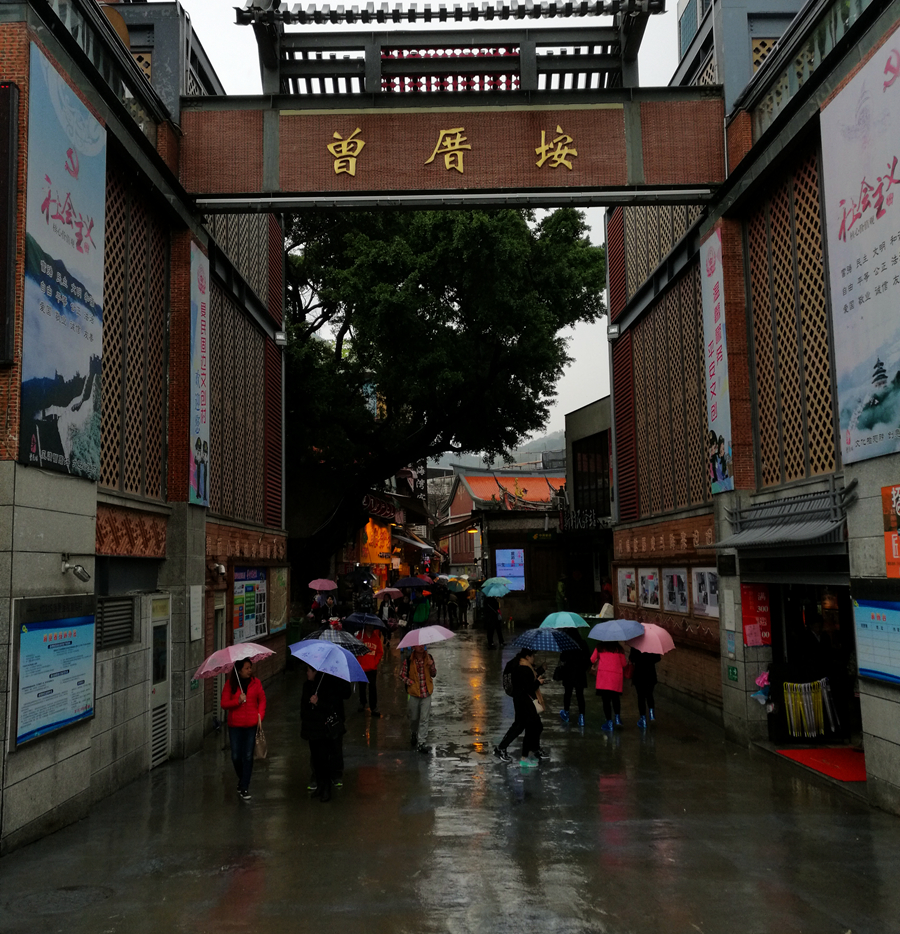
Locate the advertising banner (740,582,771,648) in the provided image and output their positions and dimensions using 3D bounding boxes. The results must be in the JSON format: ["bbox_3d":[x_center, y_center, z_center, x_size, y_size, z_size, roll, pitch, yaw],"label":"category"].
[{"bbox_3d":[4.458,2.155,13.600,0.410,0.900,0.030,-1,-6,-2],"label":"advertising banner"}]

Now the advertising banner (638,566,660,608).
[{"bbox_3d":[4.261,2.598,20.040,0.060,0.850,1.760,-1,-6,-3],"label":"advertising banner"}]

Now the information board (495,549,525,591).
[{"bbox_3d":[2.694,4.648,42.032,1.270,1.800,0.120,-1,-6,0],"label":"information board"}]

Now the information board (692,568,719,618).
[{"bbox_3d":[4.594,2.239,16.700,0.060,0.870,1.740,-1,-6,-3],"label":"information board"}]

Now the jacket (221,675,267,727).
[{"bbox_3d":[-2.549,2.914,11.581,0.540,0.600,0.340,0,-6,-7],"label":"jacket"}]

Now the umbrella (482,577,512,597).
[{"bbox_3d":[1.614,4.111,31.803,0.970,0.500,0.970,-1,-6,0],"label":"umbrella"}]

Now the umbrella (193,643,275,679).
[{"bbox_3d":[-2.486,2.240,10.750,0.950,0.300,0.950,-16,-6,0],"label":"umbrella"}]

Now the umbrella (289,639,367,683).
[{"bbox_3d":[-1.440,2.318,11.185,1.020,0.280,1.020,17,4,2],"label":"umbrella"}]

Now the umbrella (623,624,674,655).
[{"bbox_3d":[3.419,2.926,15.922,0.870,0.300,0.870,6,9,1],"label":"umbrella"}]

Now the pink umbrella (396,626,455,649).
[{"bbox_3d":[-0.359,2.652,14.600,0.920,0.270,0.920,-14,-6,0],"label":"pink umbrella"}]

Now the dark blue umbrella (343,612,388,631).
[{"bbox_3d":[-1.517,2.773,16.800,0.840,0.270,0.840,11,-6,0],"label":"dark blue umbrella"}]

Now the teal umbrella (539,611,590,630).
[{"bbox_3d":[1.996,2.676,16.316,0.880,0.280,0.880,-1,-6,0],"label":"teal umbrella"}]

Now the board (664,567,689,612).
[{"bbox_3d":[4.457,2.435,18.500,0.060,0.870,1.740,-1,-6,-3],"label":"board"}]

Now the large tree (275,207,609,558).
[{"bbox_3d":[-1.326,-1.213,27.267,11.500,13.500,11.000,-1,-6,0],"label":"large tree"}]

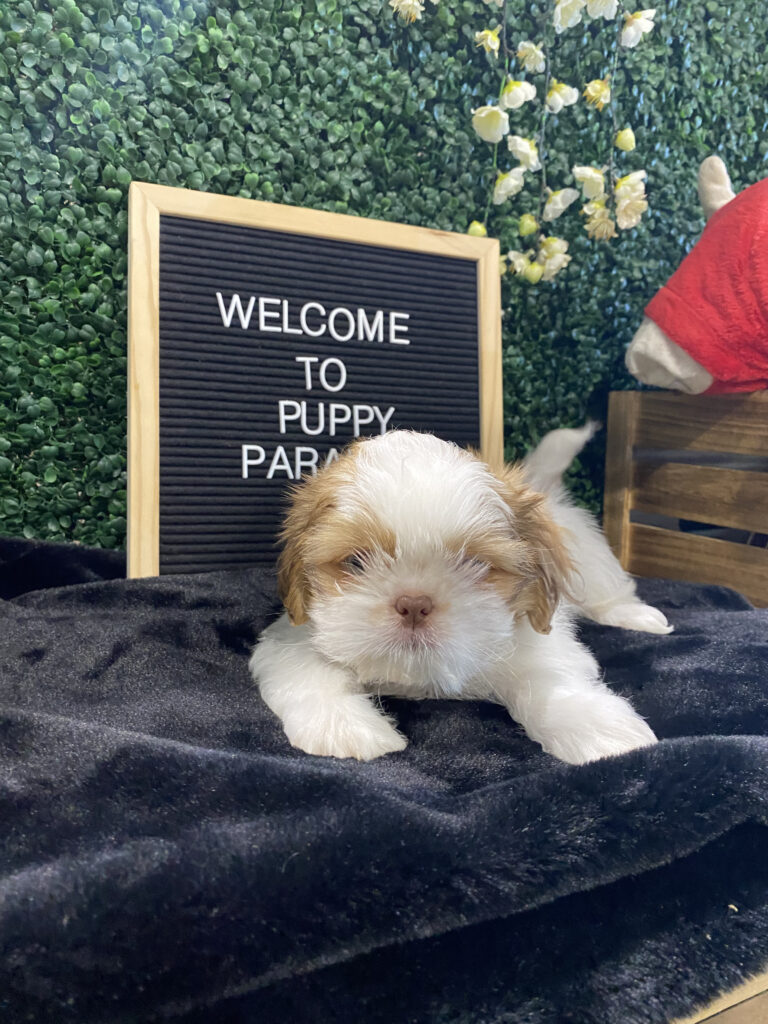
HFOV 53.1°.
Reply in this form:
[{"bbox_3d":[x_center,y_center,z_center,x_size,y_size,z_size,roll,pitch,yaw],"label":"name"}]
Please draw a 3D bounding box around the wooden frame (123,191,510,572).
[{"bbox_3d":[-0.036,-0.070,0.511,0.254,0.254,0.018,0,-3,-22],"label":"wooden frame"}]

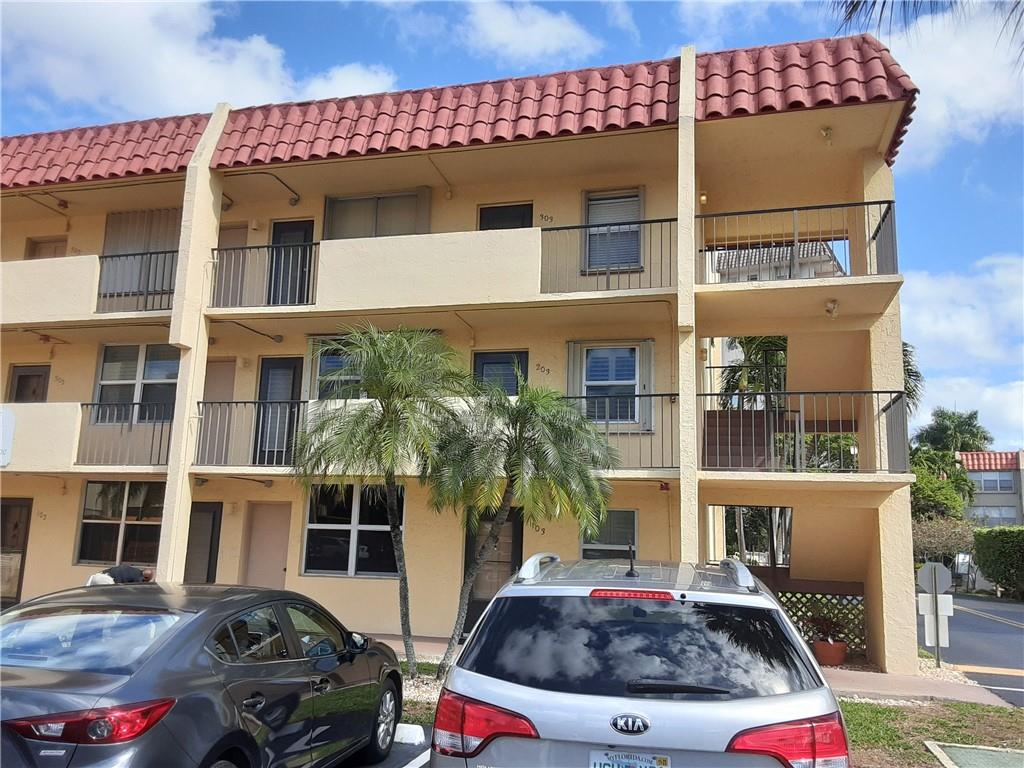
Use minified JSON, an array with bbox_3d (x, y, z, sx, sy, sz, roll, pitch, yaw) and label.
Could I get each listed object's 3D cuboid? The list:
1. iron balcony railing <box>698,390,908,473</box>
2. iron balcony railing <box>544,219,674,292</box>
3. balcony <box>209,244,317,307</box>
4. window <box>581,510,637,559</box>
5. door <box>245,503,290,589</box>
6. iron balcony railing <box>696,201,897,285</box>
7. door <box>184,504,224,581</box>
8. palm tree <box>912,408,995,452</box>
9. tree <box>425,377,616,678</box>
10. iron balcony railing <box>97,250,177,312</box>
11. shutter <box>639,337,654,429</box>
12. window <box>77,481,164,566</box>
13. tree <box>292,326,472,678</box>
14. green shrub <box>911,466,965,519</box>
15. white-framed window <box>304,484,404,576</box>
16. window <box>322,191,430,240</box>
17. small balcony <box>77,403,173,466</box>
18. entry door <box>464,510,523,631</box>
[{"bbox_3d":[3.942,0.758,11.122,2.591,1.032,1.555,-1,-10,15],"label":"iron balcony railing"},{"bbox_3d":[1.518,-1.764,11.988,2.026,1.059,1.100,-1,-10,15],"label":"iron balcony railing"},{"bbox_3d":[-4.077,-1.763,12.999,1.983,1.026,0.060,-1,-10,15],"label":"balcony"},{"bbox_3d":[1.509,2.571,12.314,0.878,1.192,0.100,-1,-10,15],"label":"window"},{"bbox_3d":[-4.248,3.115,13.804,0.846,2.106,0.120,-1,-10,15],"label":"door"},{"bbox_3d":[4.107,-1.786,11.820,2.644,1.091,1.552,-1,-10,15],"label":"iron balcony railing"},{"bbox_3d":[-5.565,3.147,14.160,0.854,2.094,0.120,-1,-10,15],"label":"door"},{"bbox_3d":[36.446,8.051,65.264,6.300,12.453,6.200,-1,-10,15],"label":"palm tree"},{"bbox_3d":[0.083,1.772,9.841,2.320,3.691,2.320,-1,-10,15],"label":"tree"},{"bbox_3d":[-6.104,-1.619,14.057,2.071,1.059,1.100,-1,-10,15],"label":"iron balcony railing"},{"bbox_3d":[2.109,0.029,12.544,0.253,1.446,0.124,-1,-10,15],"label":"shutter"},{"bbox_3d":[-7.131,2.564,14.628,1.890,1.552,0.100,-1,-10,15],"label":"window"},{"bbox_3d":[-1.719,1.439,10.306,2.200,4.389,2.200,-1,-10,15],"label":"tree"},{"bbox_3d":[16.360,4.250,31.000,2.500,2.300,2.300,-1,-10,15],"label":"green shrub"},{"bbox_3d":[-2.678,2.477,13.452,1.766,1.519,0.100,-1,-10,15],"label":"white-framed window"},{"bbox_3d":[-2.486,-2.663,14.322,2.000,1.562,0.140,-1,-10,15],"label":"window"},{"bbox_3d":[-6.402,0.842,13.382,2.160,1.063,0.067,-1,-10,15],"label":"small balcony"},{"bbox_3d":[-0.294,3.030,12.714,0.934,2.076,0.100,-1,-10,15],"label":"entry door"}]

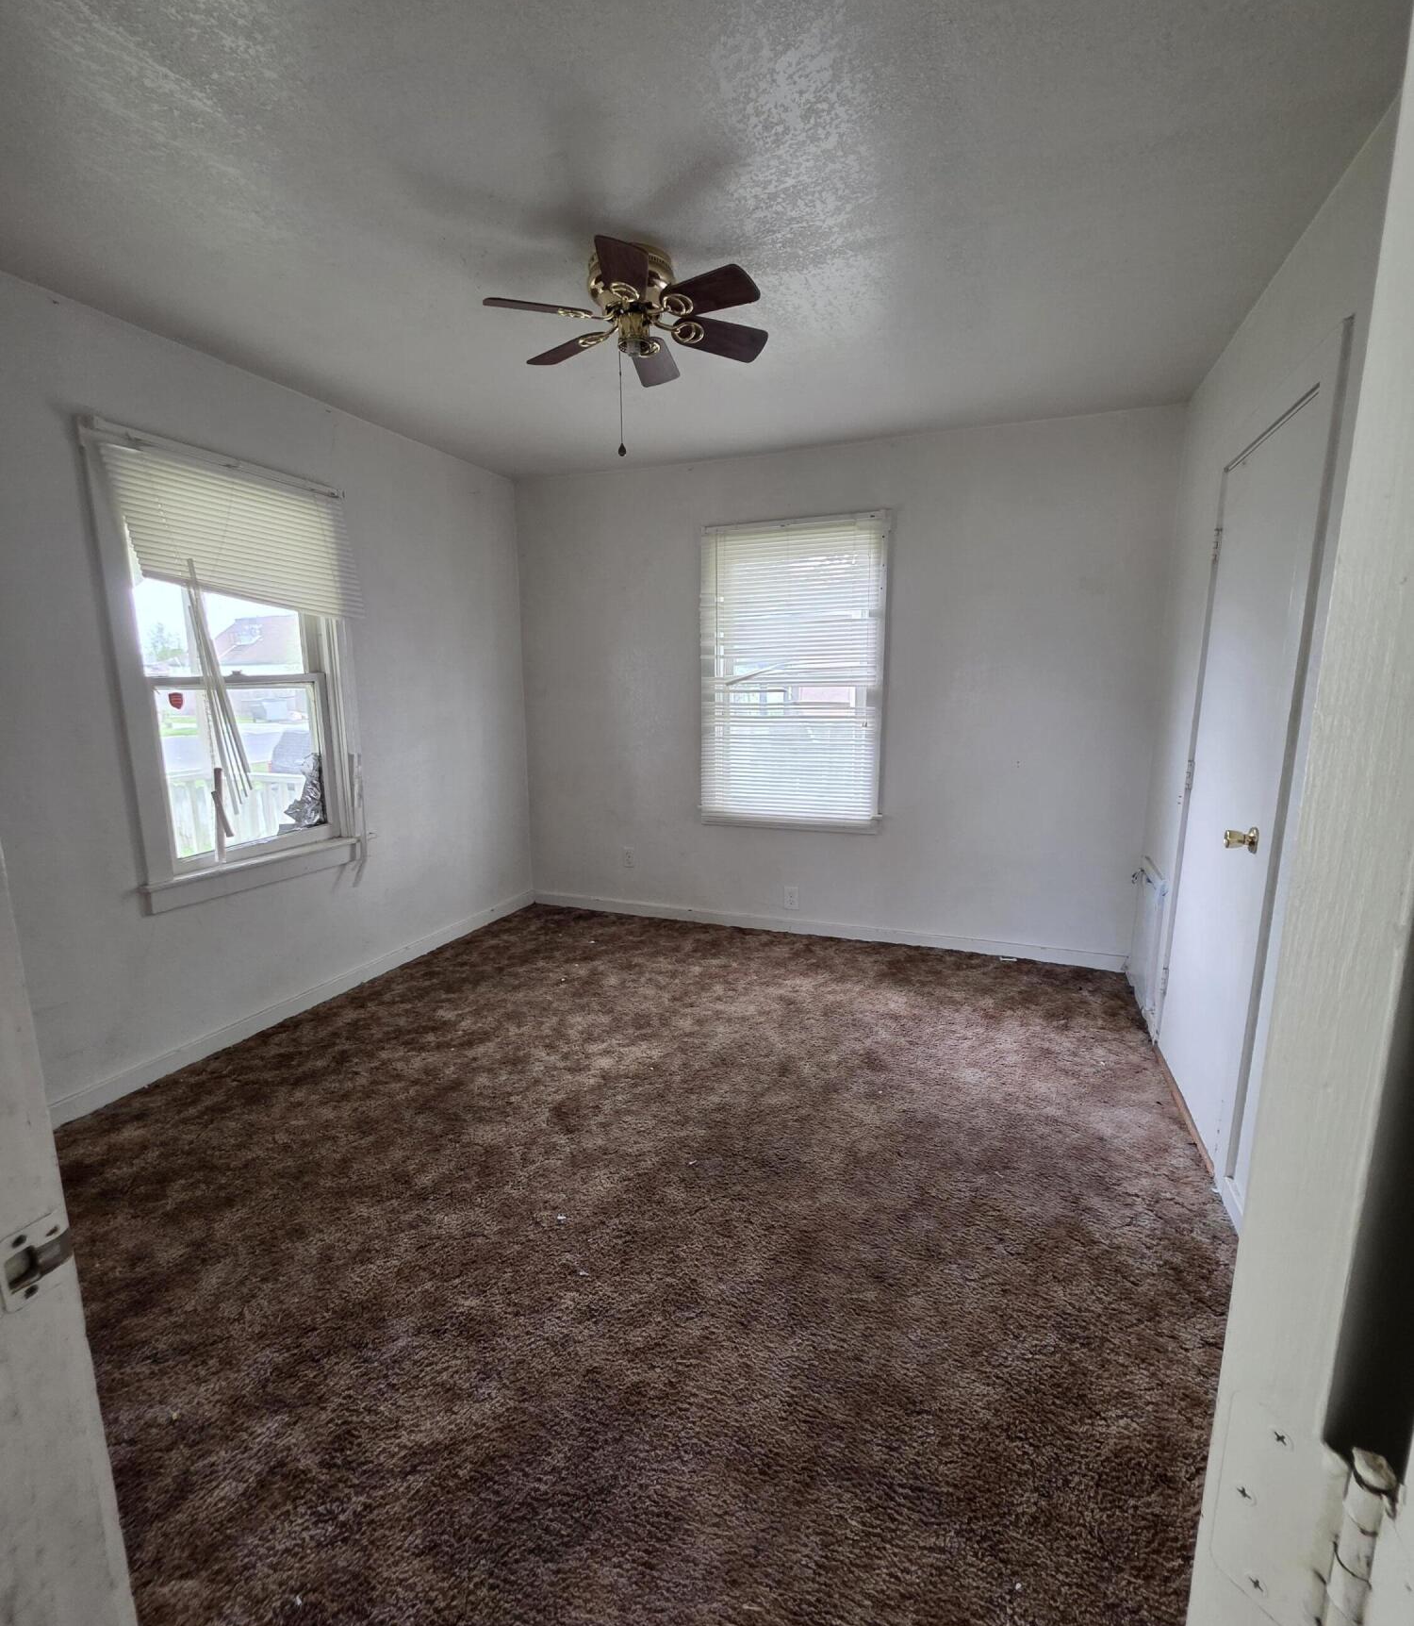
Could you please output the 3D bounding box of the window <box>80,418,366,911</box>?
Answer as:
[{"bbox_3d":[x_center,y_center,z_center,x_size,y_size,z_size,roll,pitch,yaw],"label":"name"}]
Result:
[{"bbox_3d":[-1.710,-0.491,2.624,0.100,1.530,0.870,4,11,22],"label":"window"}]

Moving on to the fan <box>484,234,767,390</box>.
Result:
[{"bbox_3d":[-0.198,-1.381,1.952,0.765,0.205,0.765,0,10,0],"label":"fan"}]

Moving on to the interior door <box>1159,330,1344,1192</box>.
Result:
[{"bbox_3d":[1.533,-0.105,2.071,0.075,2.060,0.840,4,11,22],"label":"interior door"}]

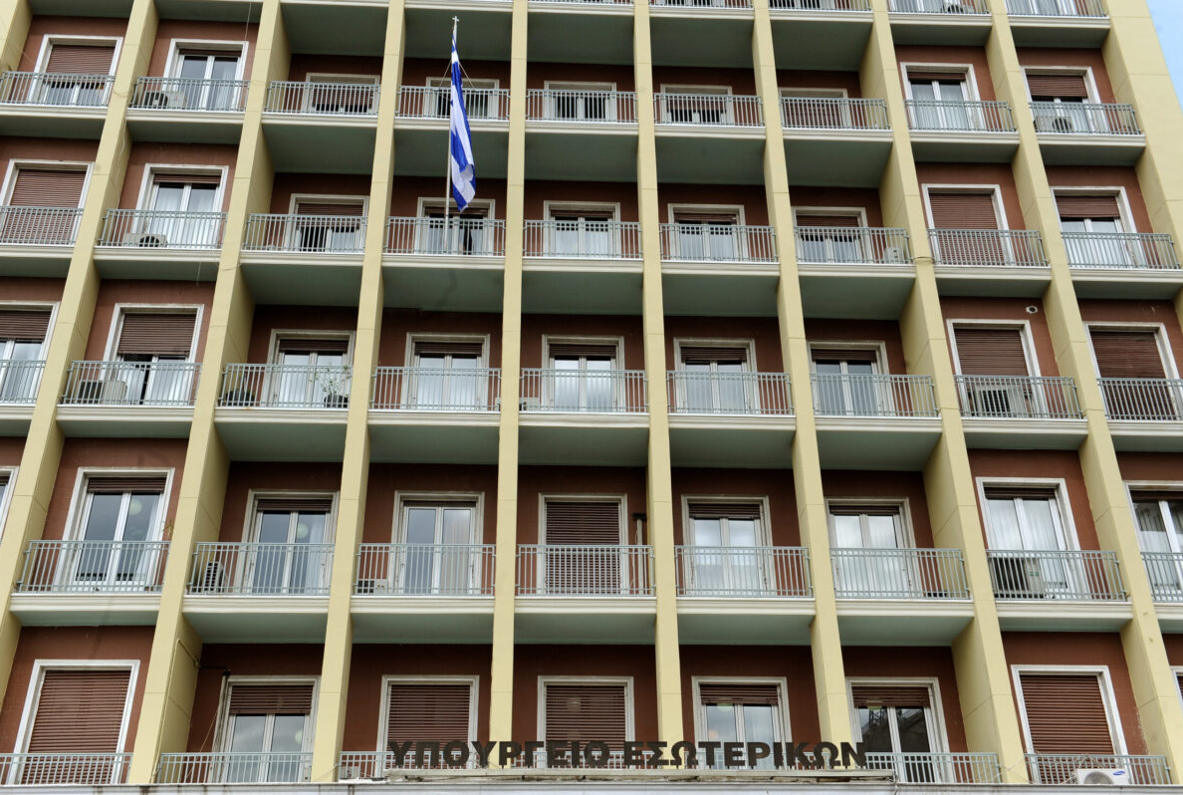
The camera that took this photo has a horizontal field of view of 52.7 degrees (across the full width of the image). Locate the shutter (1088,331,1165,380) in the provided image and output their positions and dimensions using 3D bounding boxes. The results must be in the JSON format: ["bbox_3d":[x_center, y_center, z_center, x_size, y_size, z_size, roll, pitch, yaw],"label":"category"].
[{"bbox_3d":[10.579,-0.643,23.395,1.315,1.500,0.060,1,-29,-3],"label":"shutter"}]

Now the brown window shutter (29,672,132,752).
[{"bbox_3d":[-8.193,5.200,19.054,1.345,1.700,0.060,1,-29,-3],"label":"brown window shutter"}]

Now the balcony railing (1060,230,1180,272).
[{"bbox_3d":[10.551,-2.912,23.856,2.357,0.925,0.080,1,-29,-3],"label":"balcony railing"}]

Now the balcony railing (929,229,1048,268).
[{"bbox_3d":[7.889,-2.977,23.851,2.332,0.868,0.100,1,-29,-3],"label":"balcony railing"}]

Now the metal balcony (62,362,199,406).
[{"bbox_3d":[-8.000,-0.228,20.841,2.262,0.884,0.055,1,-29,-3],"label":"metal balcony"}]

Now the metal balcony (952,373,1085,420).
[{"bbox_3d":[7.922,0.009,22.199,2.332,0.886,0.100,1,-29,-3],"label":"metal balcony"}]

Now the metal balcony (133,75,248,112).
[{"bbox_3d":[-8.245,-6.241,24.610,2.390,0.925,0.080,1,-29,-3],"label":"metal balcony"}]

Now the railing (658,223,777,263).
[{"bbox_3d":[2.438,-2.942,22.958,2.223,0.884,0.055,1,-29,-3],"label":"railing"}]

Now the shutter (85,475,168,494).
[{"bbox_3d":[-8.029,1.515,20.617,1.339,0.272,0.050,1,-29,-3],"label":"shutter"}]

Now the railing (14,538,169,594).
[{"bbox_3d":[-8.191,2.800,19.731,2.349,0.903,0.100,1,-29,-3],"label":"railing"}]

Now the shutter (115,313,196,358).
[{"bbox_3d":[-8.241,-1.200,22.698,1.360,0.930,0.060,1,-29,-3],"label":"shutter"}]

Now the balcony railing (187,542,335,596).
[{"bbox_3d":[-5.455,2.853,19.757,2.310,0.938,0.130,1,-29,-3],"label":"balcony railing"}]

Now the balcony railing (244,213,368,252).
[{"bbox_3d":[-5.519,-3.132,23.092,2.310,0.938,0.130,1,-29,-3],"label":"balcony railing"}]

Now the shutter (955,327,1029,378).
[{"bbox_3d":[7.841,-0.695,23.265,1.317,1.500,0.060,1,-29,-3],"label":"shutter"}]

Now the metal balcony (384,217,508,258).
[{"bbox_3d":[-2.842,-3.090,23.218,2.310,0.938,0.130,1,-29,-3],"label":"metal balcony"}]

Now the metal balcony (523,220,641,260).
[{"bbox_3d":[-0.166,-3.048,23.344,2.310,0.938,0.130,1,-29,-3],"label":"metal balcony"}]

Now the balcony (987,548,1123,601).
[{"bbox_3d":[7.955,3.060,20.511,2.332,0.872,0.100,1,-29,-3],"label":"balcony"}]

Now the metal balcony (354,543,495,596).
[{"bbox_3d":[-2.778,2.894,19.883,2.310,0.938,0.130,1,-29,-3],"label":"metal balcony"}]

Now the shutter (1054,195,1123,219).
[{"bbox_3d":[10.255,-3.959,24.724,1.339,0.542,0.050,1,-29,-3],"label":"shutter"}]

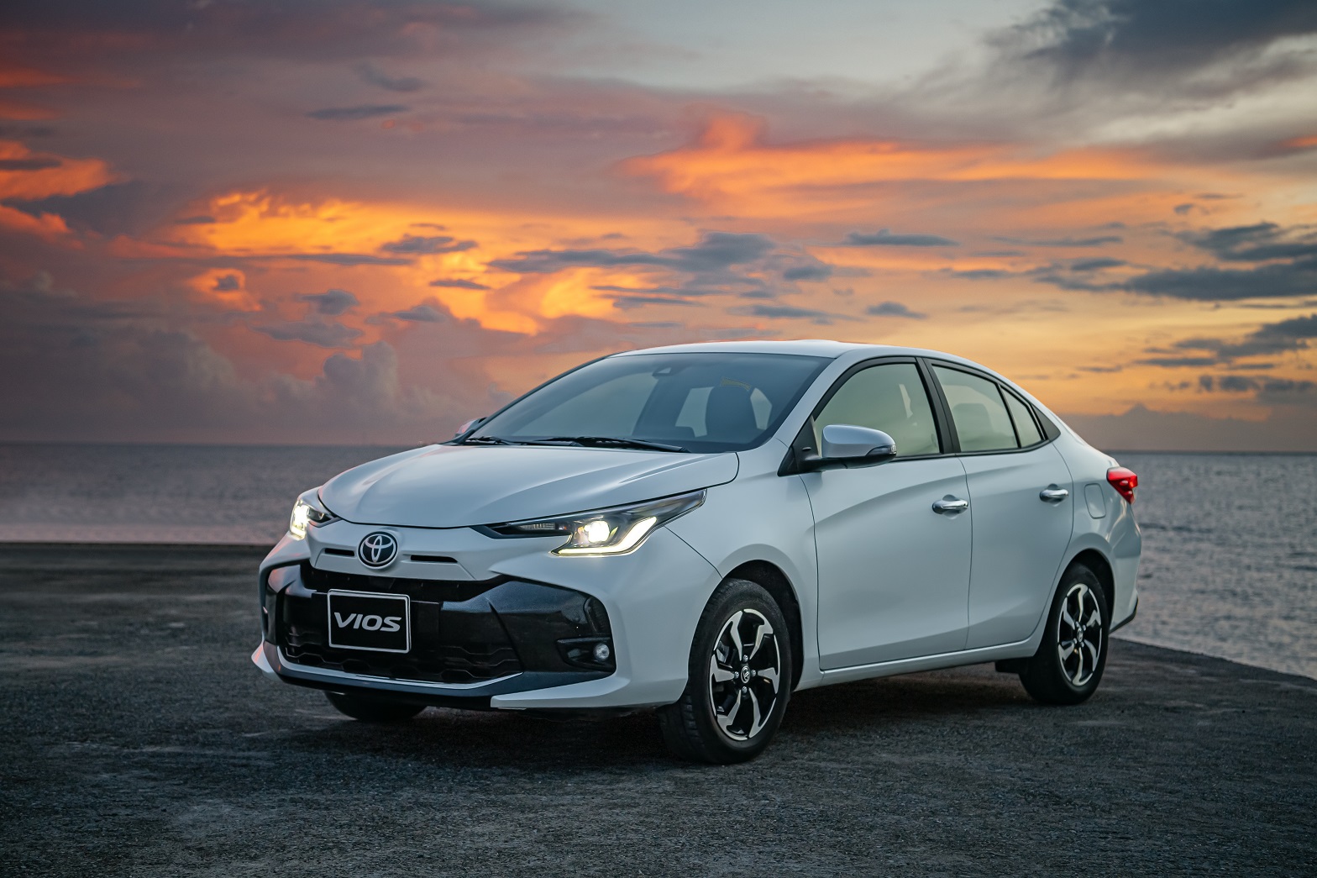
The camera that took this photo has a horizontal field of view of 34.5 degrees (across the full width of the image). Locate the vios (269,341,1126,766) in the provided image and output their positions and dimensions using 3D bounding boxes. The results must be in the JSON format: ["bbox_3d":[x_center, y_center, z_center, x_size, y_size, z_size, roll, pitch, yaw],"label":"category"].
[{"bbox_3d":[0.397,0.333,8.404,1.750,1.475,4.425,1,-1,36],"label":"vios"}]

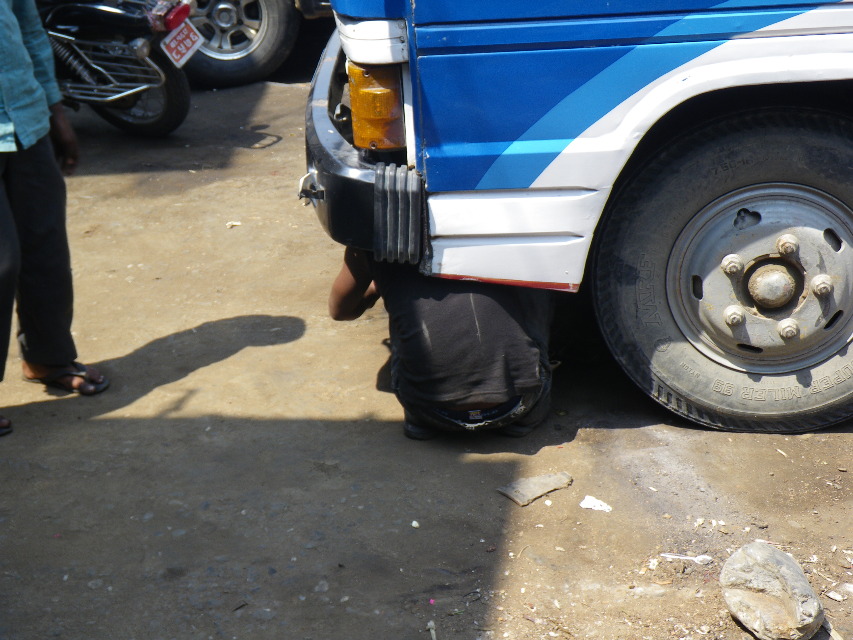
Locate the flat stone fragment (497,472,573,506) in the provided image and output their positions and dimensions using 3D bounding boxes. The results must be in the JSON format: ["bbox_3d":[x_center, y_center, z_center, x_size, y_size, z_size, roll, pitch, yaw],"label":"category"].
[{"bbox_3d":[0.250,0.374,2.835,0.161,0.016,0.086,-20,26,-30],"label":"flat stone fragment"}]

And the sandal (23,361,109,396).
[{"bbox_3d":[-1.036,0.153,3.598,0.280,0.065,0.100,7,26,28],"label":"sandal"}]

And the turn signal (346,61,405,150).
[{"bbox_3d":[-0.110,-0.473,2.770,0.115,0.190,0.065,12,28,35],"label":"turn signal"}]

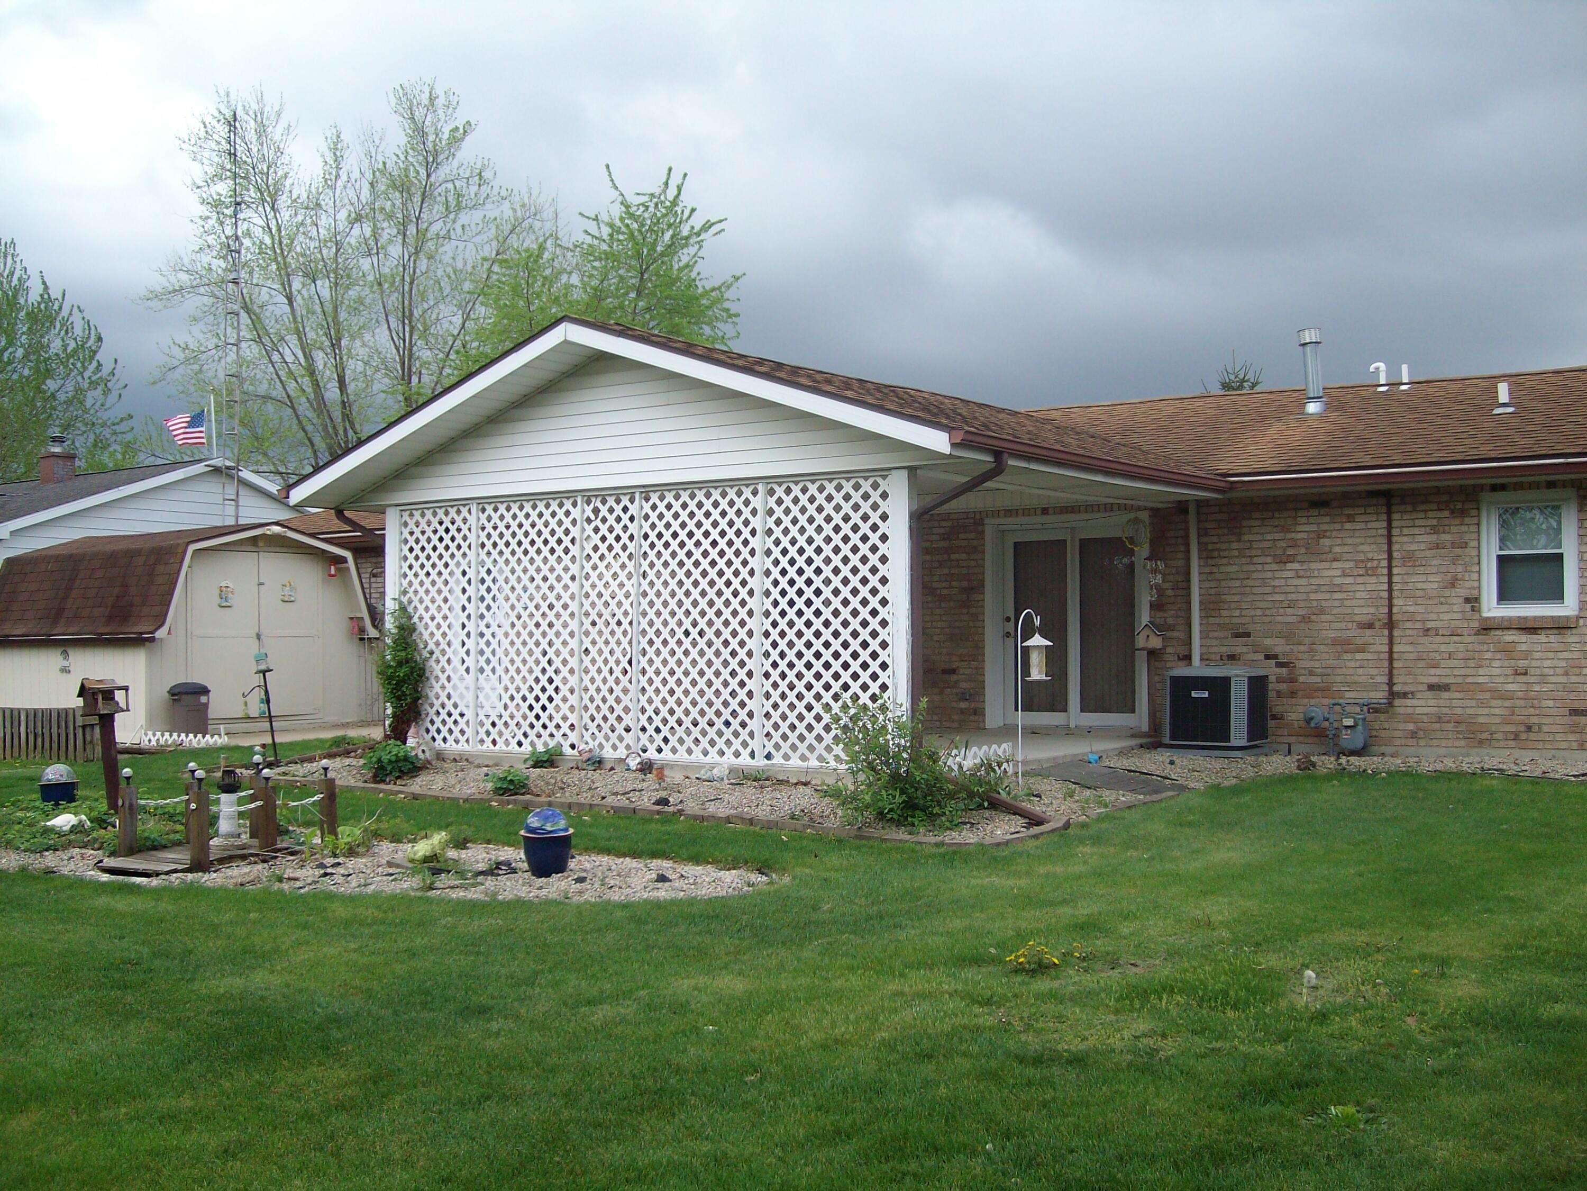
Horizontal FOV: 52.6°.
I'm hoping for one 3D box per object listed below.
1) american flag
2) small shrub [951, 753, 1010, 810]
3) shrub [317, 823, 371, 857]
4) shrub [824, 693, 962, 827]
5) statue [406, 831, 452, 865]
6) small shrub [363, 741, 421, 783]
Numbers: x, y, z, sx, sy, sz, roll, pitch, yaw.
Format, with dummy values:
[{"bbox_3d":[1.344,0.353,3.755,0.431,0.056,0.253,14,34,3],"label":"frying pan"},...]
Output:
[{"bbox_3d":[-15.918,-4.381,42.000,1.200,1.000,0.250,0,-1,0],"label":"american flag"},{"bbox_3d":[1.225,1.205,10.500,0.410,0.360,0.400,0,-1,0],"label":"small shrub"},{"bbox_3d":[-2.713,1.480,9.700,0.320,0.200,0.300,0,-1,0],"label":"shrub"},{"bbox_3d":[0.623,1.014,9.900,0.840,0.790,0.800,0,-1,0],"label":"shrub"},{"bbox_3d":[-2.113,1.462,9.300,0.265,0.200,0.170,0,-1,6],"label":"statue"},{"bbox_3d":[-3.087,1.274,12.350,0.440,0.320,0.420,0,-1,0],"label":"small shrub"}]

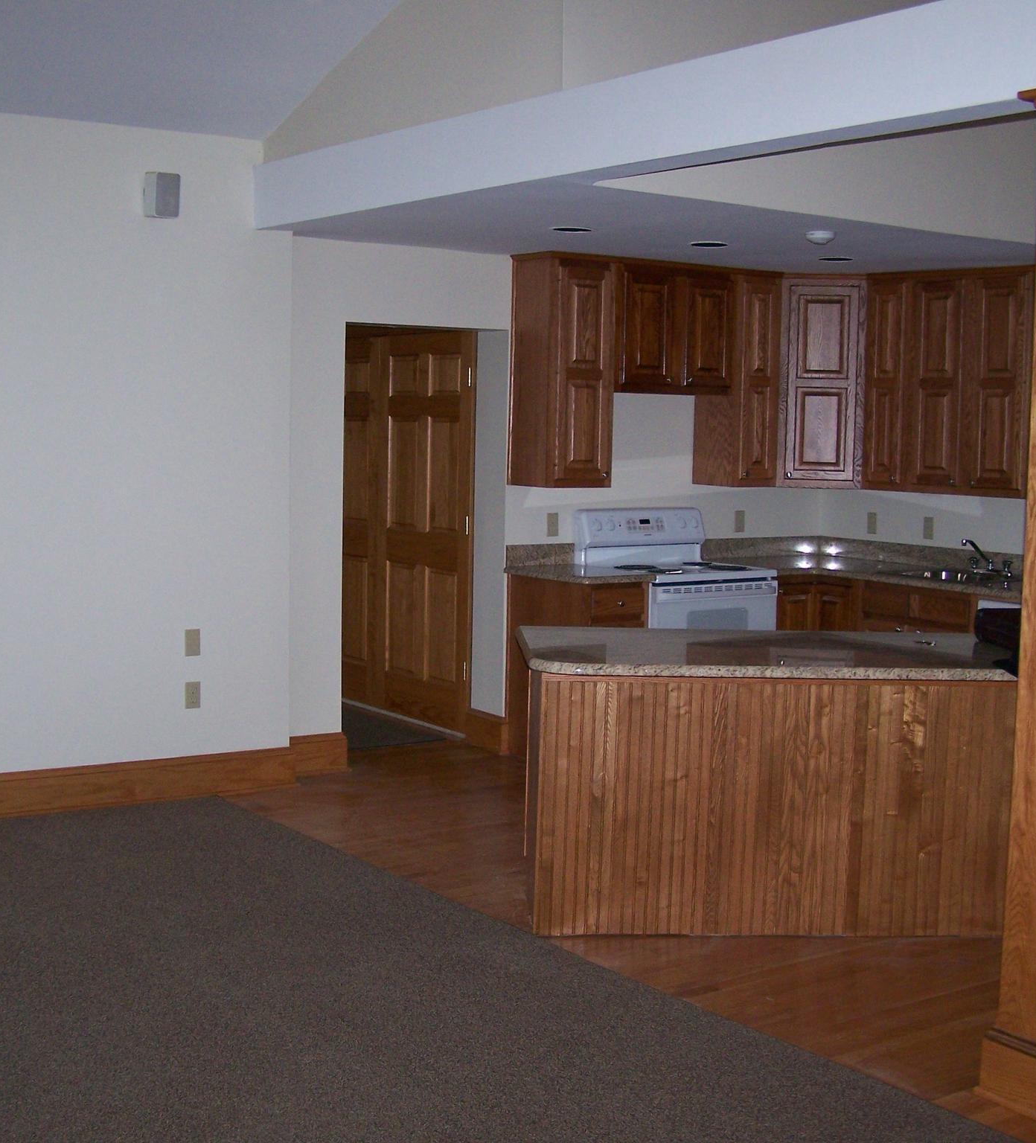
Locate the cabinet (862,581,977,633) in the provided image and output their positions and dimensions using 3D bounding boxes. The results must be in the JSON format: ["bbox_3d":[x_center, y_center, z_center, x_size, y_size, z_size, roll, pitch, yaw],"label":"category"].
[{"bbox_3d":[2.137,0.500,8.171,0.626,0.889,0.707,-2,6,-35],"label":"cabinet"}]

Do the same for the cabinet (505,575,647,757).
[{"bbox_3d":[0.263,0.474,8.004,0.343,0.889,0.621,-2,6,-35],"label":"cabinet"}]

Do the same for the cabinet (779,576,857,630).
[{"bbox_3d":[1.524,0.438,8.721,0.990,0.889,0.904,-2,6,-35],"label":"cabinet"}]

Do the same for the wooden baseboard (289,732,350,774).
[{"bbox_3d":[-0.942,0.838,7.651,0.369,0.174,0.030,-2,6,-35],"label":"wooden baseboard"}]

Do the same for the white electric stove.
[{"bbox_3d":[0.763,0.310,8.240,0.778,1.197,0.727,-2,6,-35],"label":"white electric stove"}]

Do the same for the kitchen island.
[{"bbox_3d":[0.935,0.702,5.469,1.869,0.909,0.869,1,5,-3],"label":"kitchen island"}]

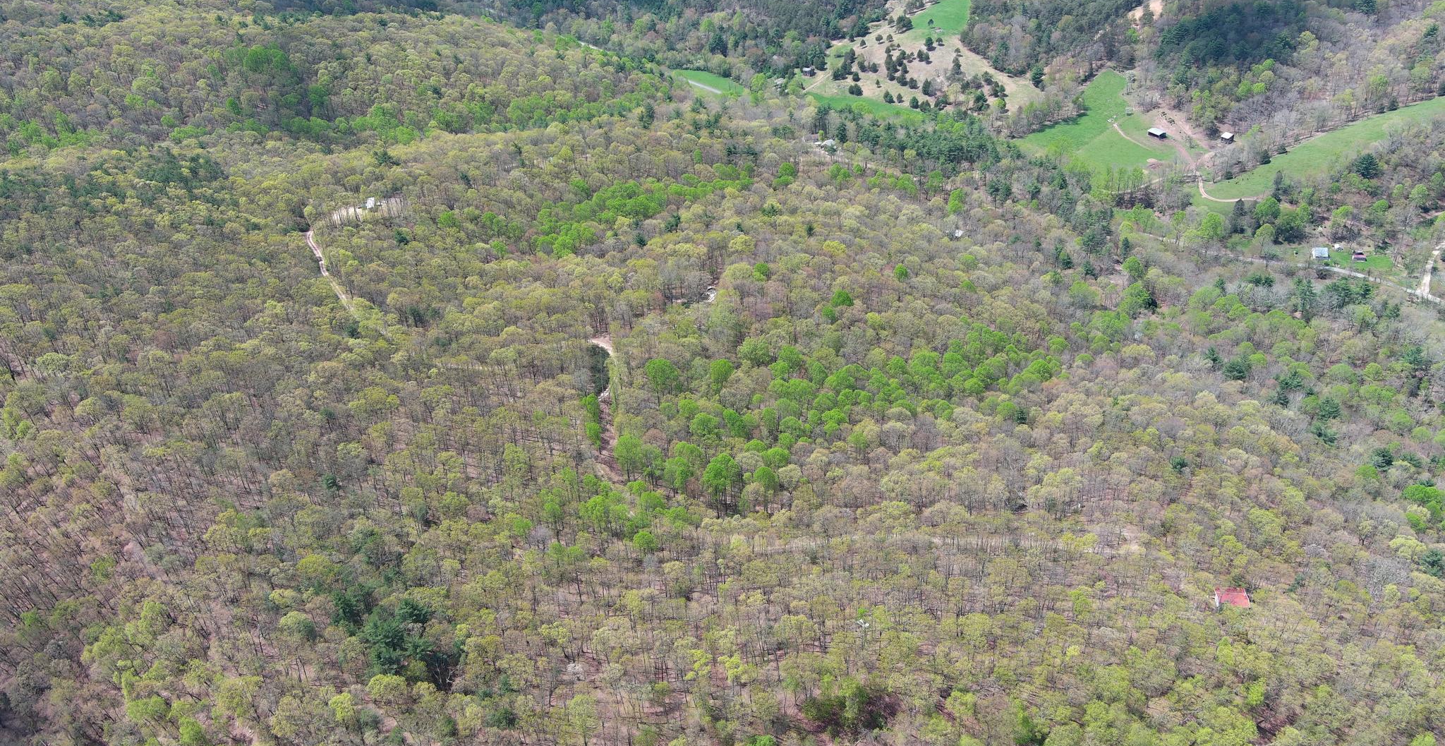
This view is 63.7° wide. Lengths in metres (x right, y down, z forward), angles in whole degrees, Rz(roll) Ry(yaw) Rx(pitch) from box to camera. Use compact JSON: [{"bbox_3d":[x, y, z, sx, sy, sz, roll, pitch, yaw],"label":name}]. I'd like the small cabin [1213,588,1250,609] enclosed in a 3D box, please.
[{"bbox_3d":[122.510,54.520,281.230,7.200,4.300,6.400,1,35,1],"label":"small cabin"}]

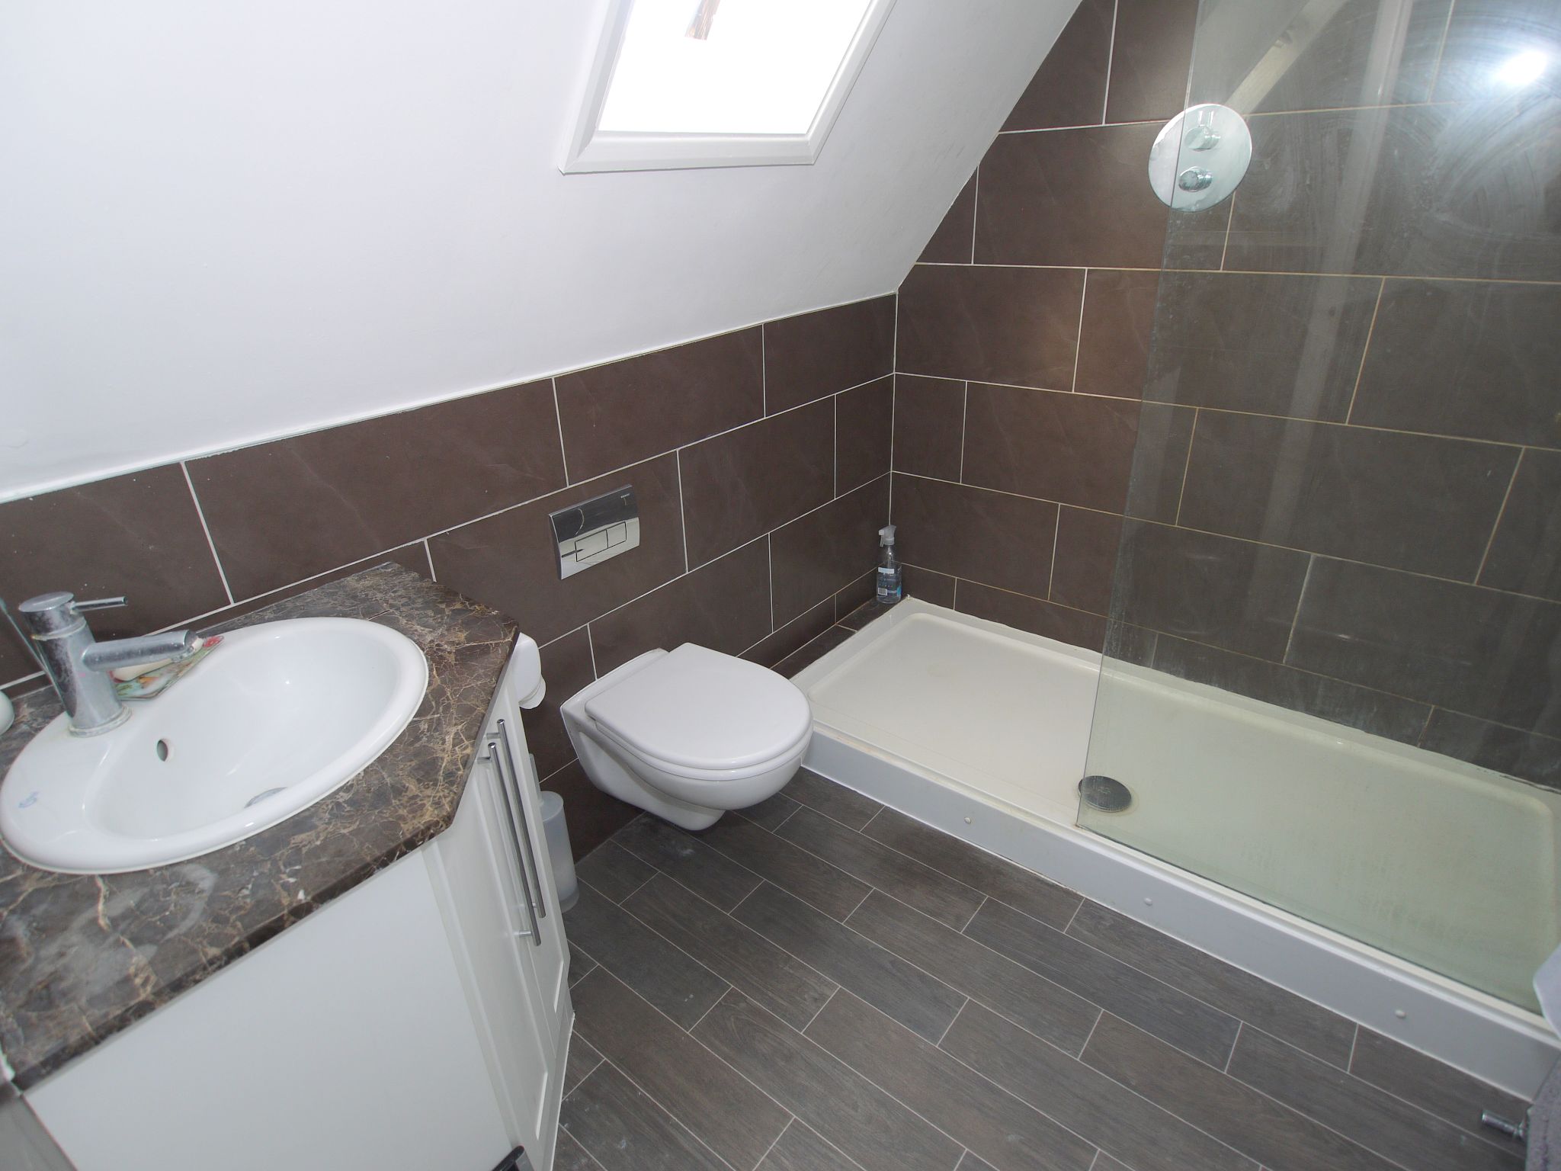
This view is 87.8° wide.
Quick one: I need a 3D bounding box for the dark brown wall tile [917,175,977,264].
[{"bbox_3d":[0.439,-0.970,2.138,0.165,0.230,0.012,17,32,35],"label":"dark brown wall tile"}]

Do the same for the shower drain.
[{"bbox_3d":[0.729,0.473,1.827,0.113,0.015,0.113,-2,26,1],"label":"shower drain"}]

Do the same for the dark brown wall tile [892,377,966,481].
[{"bbox_3d":[0.439,-0.465,2.403,0.232,0.298,0.012,17,32,35],"label":"dark brown wall tile"}]

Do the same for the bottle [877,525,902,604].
[{"bbox_3d":[0.352,-0.072,2.598,0.093,0.257,0.060,-17,30,-27],"label":"bottle"}]

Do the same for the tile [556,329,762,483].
[{"bbox_3d":[-0.231,-0.401,1.751,0.010,0.213,0.599,18,33,35],"label":"tile"}]

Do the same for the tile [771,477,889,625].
[{"bbox_3d":[0.163,-0.113,2.409,0.010,0.300,0.607,18,33,35],"label":"tile"}]

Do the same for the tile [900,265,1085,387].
[{"bbox_3d":[0.547,-0.701,2.198,0.534,0.300,0.010,18,33,35],"label":"tile"}]

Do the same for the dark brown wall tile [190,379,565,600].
[{"bbox_3d":[-0.608,-0.180,1.337,0.010,0.210,0.599,18,33,35],"label":"dark brown wall tile"}]

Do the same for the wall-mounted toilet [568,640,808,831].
[{"bbox_3d":[-0.155,0.398,1.746,0.515,0.370,0.352,18,33,35],"label":"wall-mounted toilet"}]

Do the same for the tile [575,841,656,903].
[{"bbox_3d":[-0.372,0.647,1.827,0.163,0.012,0.118,17,32,35],"label":"tile"}]

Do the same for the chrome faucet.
[{"bbox_3d":[-0.712,0.079,0.878,0.158,0.154,0.056,-6,26,-6],"label":"chrome faucet"}]

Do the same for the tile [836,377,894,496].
[{"bbox_3d":[0.243,-0.438,2.362,0.012,0.298,0.302,17,32,35],"label":"tile"}]

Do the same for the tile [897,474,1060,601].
[{"bbox_3d":[0.567,-0.157,2.450,0.532,0.298,0.012,17,32,35],"label":"tile"}]

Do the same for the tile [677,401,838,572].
[{"bbox_3d":[-0.038,-0.273,2.046,0.012,0.298,0.598,17,32,35],"label":"tile"}]

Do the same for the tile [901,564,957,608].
[{"bbox_3d":[0.464,-0.005,2.643,0.240,0.116,0.010,18,33,35],"label":"tile"}]

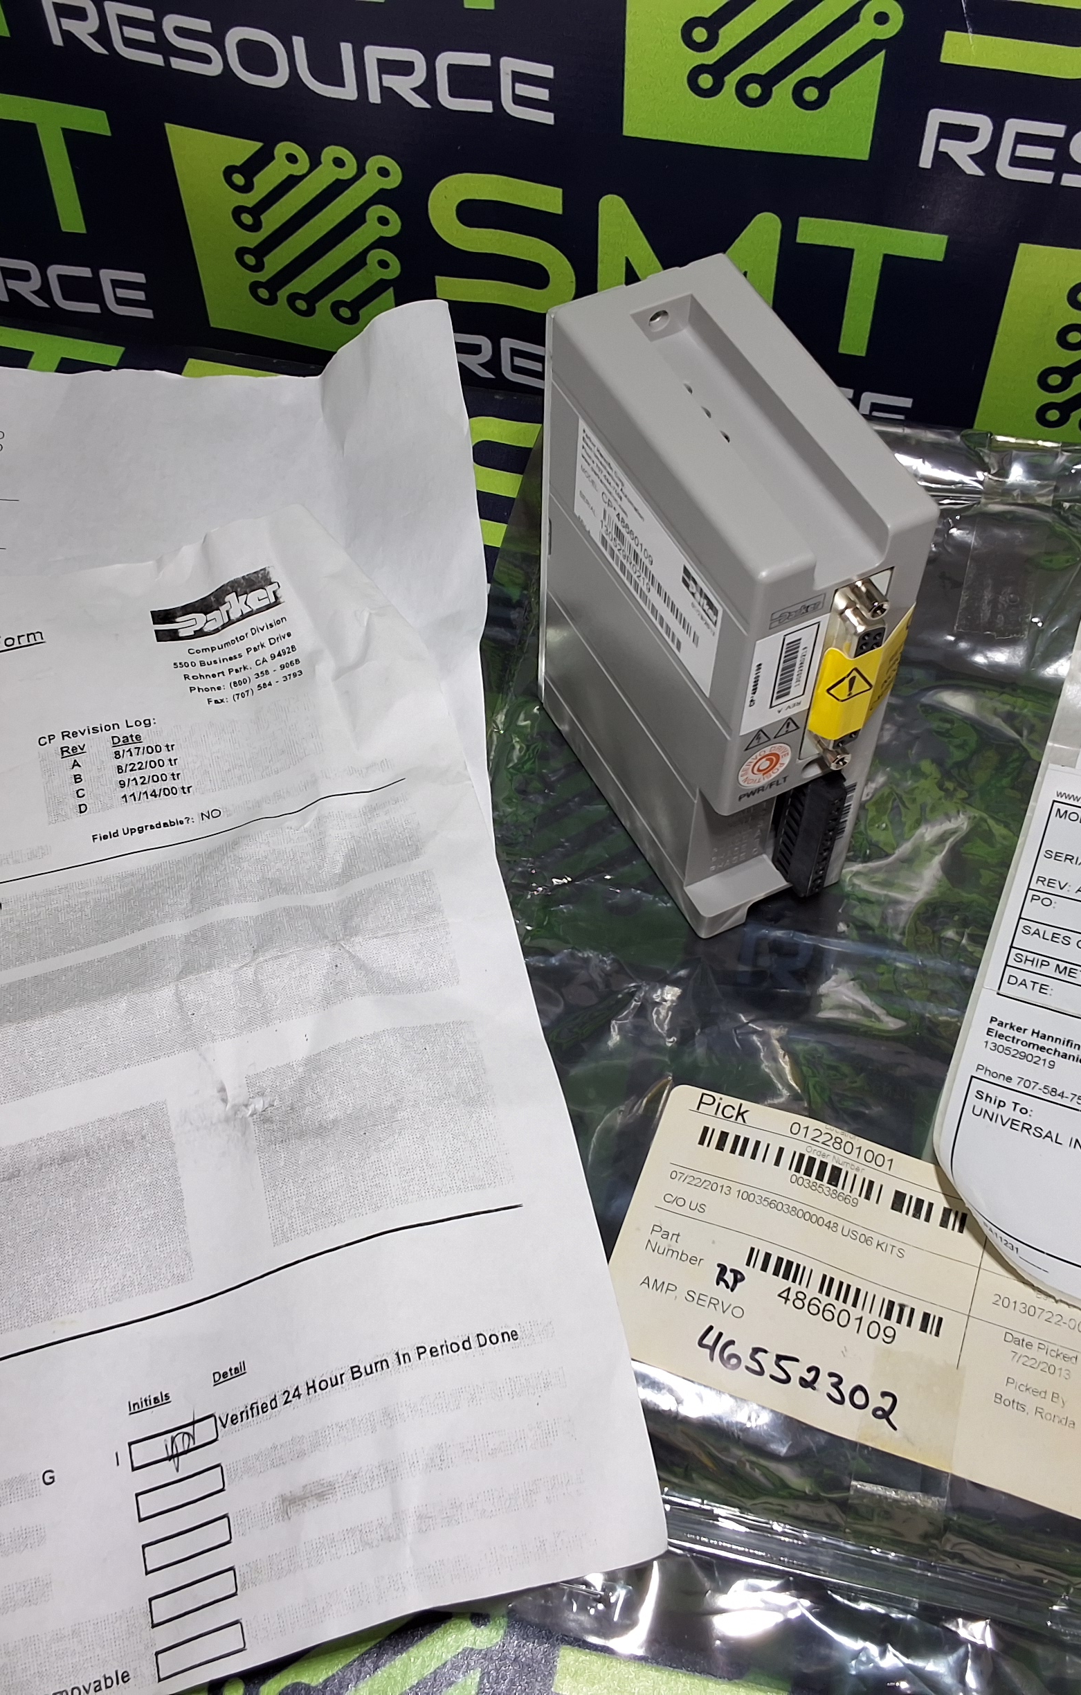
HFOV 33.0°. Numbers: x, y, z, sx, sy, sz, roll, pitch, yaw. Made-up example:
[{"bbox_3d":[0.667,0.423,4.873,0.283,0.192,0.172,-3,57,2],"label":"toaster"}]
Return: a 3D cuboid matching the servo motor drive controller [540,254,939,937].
[{"bbox_3d":[0.038,-0.046,0.395,0.039,0.127,0.085,-23,60,-15],"label":"servo motor drive controller"}]

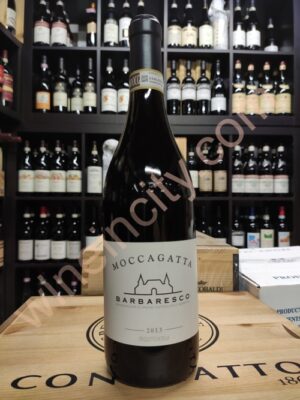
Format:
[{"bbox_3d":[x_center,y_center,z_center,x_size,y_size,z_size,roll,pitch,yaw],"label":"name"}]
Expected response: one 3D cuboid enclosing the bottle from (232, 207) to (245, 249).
[{"bbox_3d":[0.484,0.182,1.658,0.074,0.295,0.074,0,0,-3],"label":"bottle"}]

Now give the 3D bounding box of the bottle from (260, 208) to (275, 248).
[{"bbox_3d":[0.644,0.189,1.656,0.078,0.295,0.078,0,0,-2],"label":"bottle"}]

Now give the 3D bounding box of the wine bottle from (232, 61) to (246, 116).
[{"bbox_3d":[0.488,-0.615,1.657,0.080,0.309,0.080,0,0,-2],"label":"wine bottle"}]

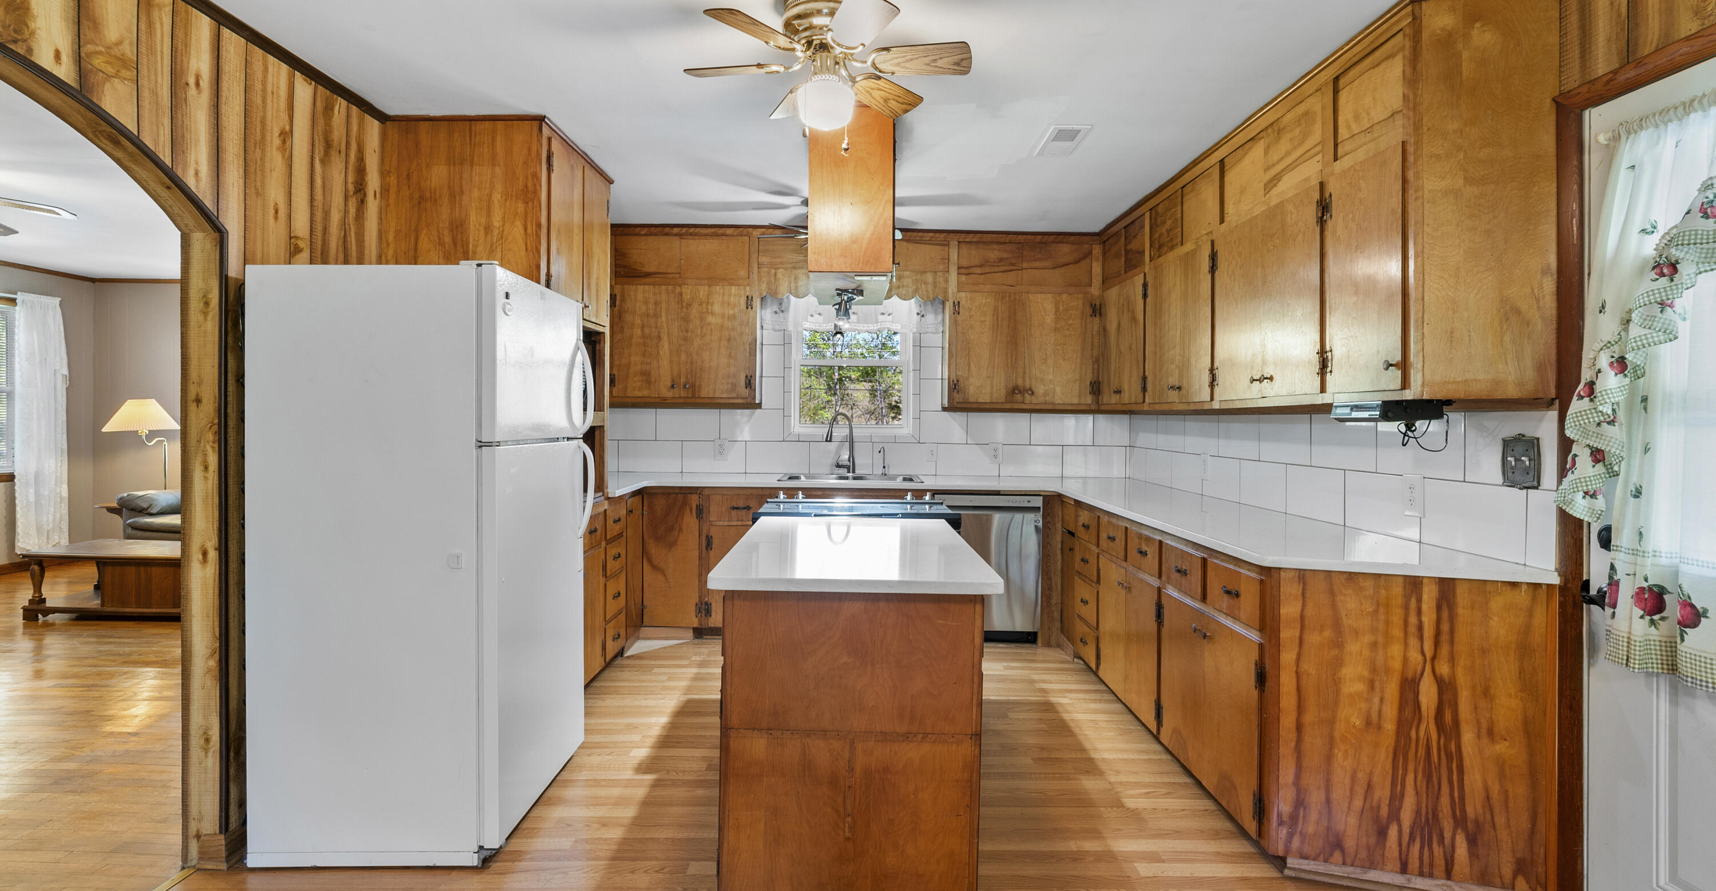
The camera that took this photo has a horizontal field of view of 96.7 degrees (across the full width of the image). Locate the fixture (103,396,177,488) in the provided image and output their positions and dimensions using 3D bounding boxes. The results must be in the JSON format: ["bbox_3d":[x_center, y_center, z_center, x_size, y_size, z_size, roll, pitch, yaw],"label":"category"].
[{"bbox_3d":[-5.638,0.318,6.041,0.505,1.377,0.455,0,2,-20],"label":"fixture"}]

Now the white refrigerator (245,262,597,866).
[{"bbox_3d":[-1.338,0.325,2.480,0.747,1.702,0.717,1,2,-1],"label":"white refrigerator"}]

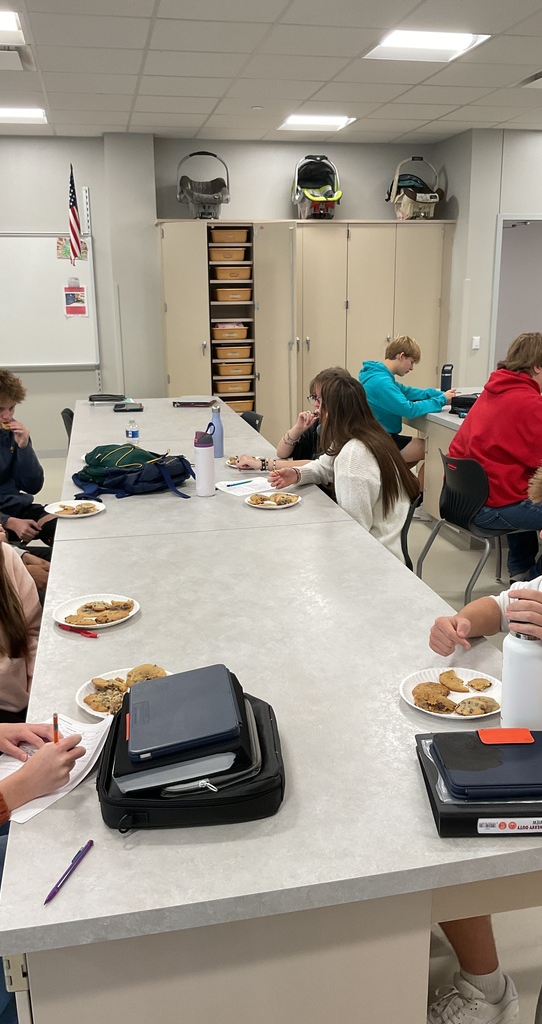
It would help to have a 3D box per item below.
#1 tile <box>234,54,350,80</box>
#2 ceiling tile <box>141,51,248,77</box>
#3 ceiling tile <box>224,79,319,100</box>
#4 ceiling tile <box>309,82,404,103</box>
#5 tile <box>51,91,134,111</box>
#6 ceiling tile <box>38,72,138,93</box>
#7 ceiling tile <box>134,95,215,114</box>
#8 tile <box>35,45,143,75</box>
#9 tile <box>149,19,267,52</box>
[{"bbox_3d":[0.141,-2.727,5.262,0.605,0.020,0.605,-4,15,-11],"label":"tile"},{"bbox_3d":[-0.457,-2.690,5.147,0.605,0.020,0.605,-4,15,-11],"label":"ceiling tile"},{"bbox_3d":[0.015,-2.890,5.864,0.605,0.020,0.605,-3,15,-11],"label":"ceiling tile"},{"bbox_3d":[0.613,-2.926,5.978,0.605,0.020,0.605,-3,15,-11],"label":"ceiling tile"},{"bbox_3d":[-1.300,-2.970,6.213,0.605,0.020,0.605,-3,15,-11],"label":"tile"},{"bbox_3d":[-1.179,-2.829,5.653,0.603,0.022,0.603,-3,15,-11],"label":"ceiling tile"},{"bbox_3d":[-0.702,-3.006,6.327,0.605,0.020,0.605,-3,15,-11],"label":"ceiling tile"},{"bbox_3d":[-1.060,-2.677,5.075,0.603,0.022,0.603,-3,15,-11],"label":"tile"},{"bbox_3d":[-0.344,-2.560,4.610,0.603,0.022,0.603,-3,15,-11],"label":"tile"}]

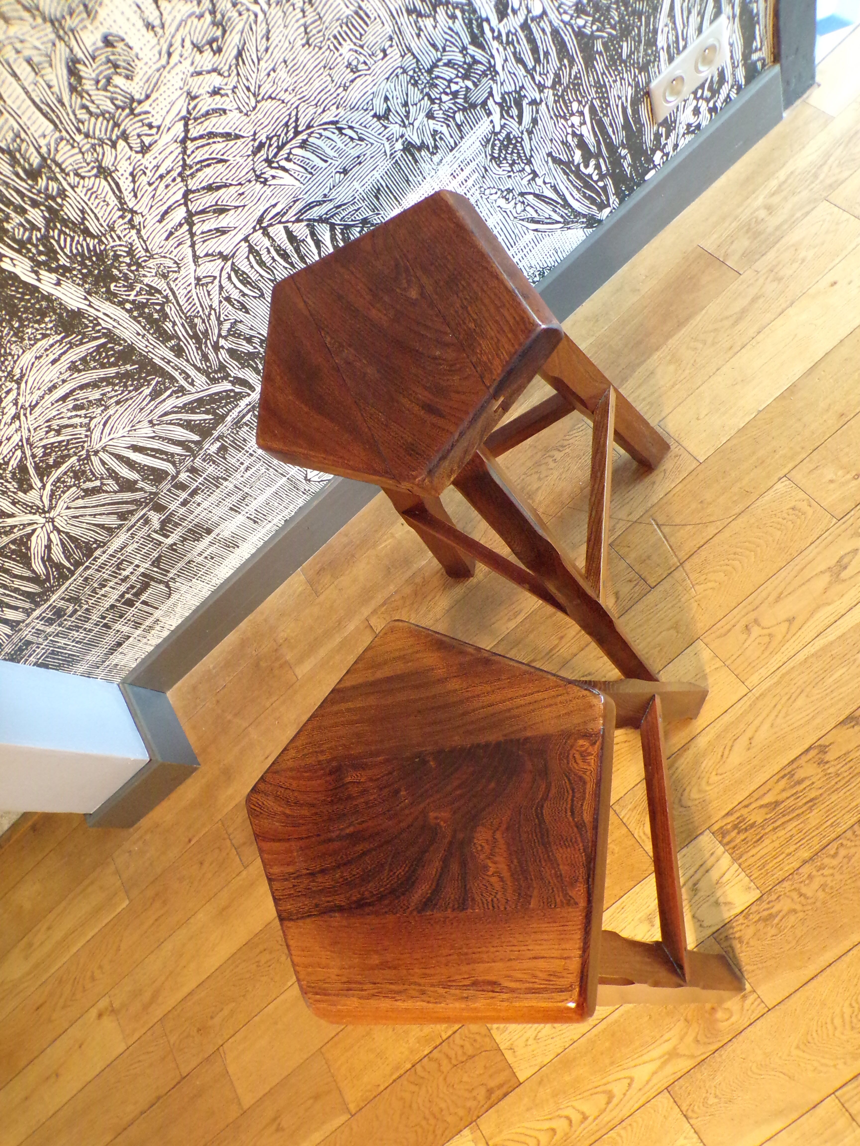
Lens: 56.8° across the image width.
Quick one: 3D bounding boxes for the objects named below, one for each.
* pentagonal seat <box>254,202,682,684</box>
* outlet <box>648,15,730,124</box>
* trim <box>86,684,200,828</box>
[{"bbox_3d":[0.130,-0.080,1.105,0.480,0.780,0.420,-28,63,16],"label":"pentagonal seat"},{"bbox_3d":[0.439,-0.857,1.354,0.154,0.078,0.012,-42,60,8],"label":"outlet"},{"bbox_3d":[-0.650,0.396,1.715,0.218,0.122,0.206,-42,60,8],"label":"trim"}]

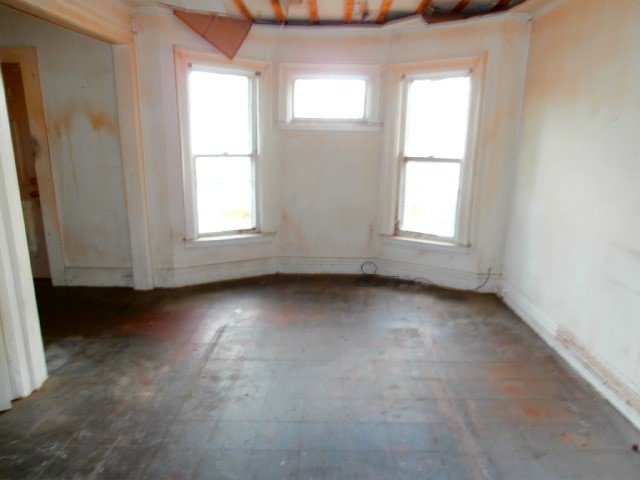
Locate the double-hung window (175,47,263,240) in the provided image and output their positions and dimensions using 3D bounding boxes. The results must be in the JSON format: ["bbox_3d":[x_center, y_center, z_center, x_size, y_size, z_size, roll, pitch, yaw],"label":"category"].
[{"bbox_3d":[-0.970,-0.924,4.493,0.881,1.796,0.140,-6,15,-26],"label":"double-hung window"}]

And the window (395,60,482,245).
[{"bbox_3d":[1.153,-0.871,4.476,0.868,1.787,0.140,8,15,27],"label":"window"}]

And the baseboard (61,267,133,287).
[{"bbox_3d":[-2.262,0.379,4.522,0.725,0.197,0.032,1,13,1],"label":"baseboard"}]

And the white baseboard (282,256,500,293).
[{"bbox_3d":[0.696,0.335,4.848,2.354,0.197,0.282,4,14,14],"label":"white baseboard"}]

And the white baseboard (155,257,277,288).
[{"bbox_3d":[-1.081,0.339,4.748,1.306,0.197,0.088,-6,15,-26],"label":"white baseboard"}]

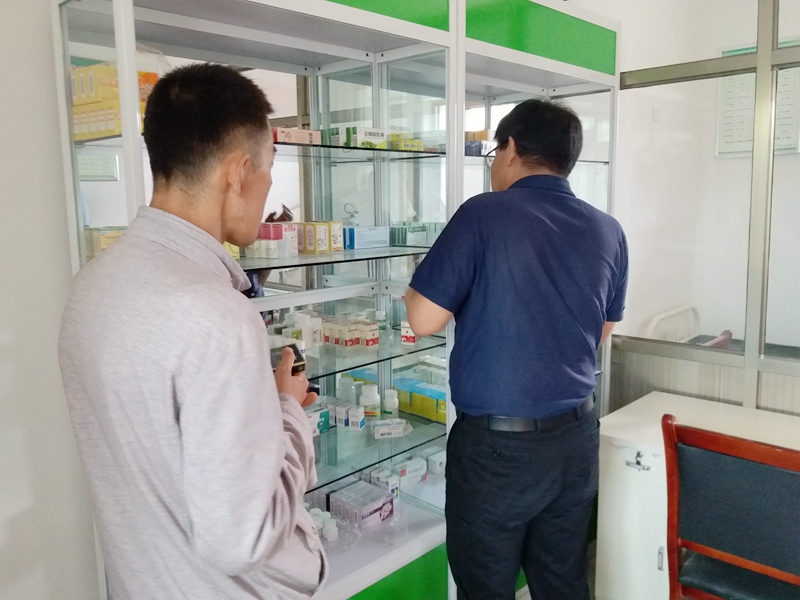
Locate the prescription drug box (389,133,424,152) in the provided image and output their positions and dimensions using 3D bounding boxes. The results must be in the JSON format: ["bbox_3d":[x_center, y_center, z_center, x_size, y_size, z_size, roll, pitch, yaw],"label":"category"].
[{"bbox_3d":[0.017,-0.403,1.702,0.045,0.044,0.086,7,12,44],"label":"prescription drug box"}]

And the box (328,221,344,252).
[{"bbox_3d":[-0.199,-0.188,1.911,0.049,0.085,0.056,9,13,44],"label":"box"}]

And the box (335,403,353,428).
[{"bbox_3d":[-0.176,0.363,2.035,0.043,0.067,0.030,9,13,44],"label":"box"}]

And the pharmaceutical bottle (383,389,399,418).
[{"bbox_3d":[-0.033,0.339,2.120,0.048,0.084,0.048,-1,9,0],"label":"pharmaceutical bottle"}]

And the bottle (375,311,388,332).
[{"bbox_3d":[-0.060,0.070,2.092,0.037,0.063,0.037,-1,9,0],"label":"bottle"}]

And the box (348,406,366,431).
[{"bbox_3d":[-0.120,0.338,1.853,0.033,0.060,0.041,2,9,22],"label":"box"}]

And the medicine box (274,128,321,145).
[{"bbox_3d":[-0.233,-0.353,1.421,0.042,0.036,0.120,7,12,44],"label":"medicine box"}]

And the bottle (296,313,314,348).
[{"bbox_3d":[-0.277,0.091,1.879,0.049,0.094,0.049,-1,9,0],"label":"bottle"}]

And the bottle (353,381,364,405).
[{"bbox_3d":[-0.138,0.325,2.213,0.048,0.084,0.048,-1,9,0],"label":"bottle"}]

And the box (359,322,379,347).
[{"bbox_3d":[-0.088,0.093,1.763,0.036,0.062,0.045,7,12,44],"label":"box"}]

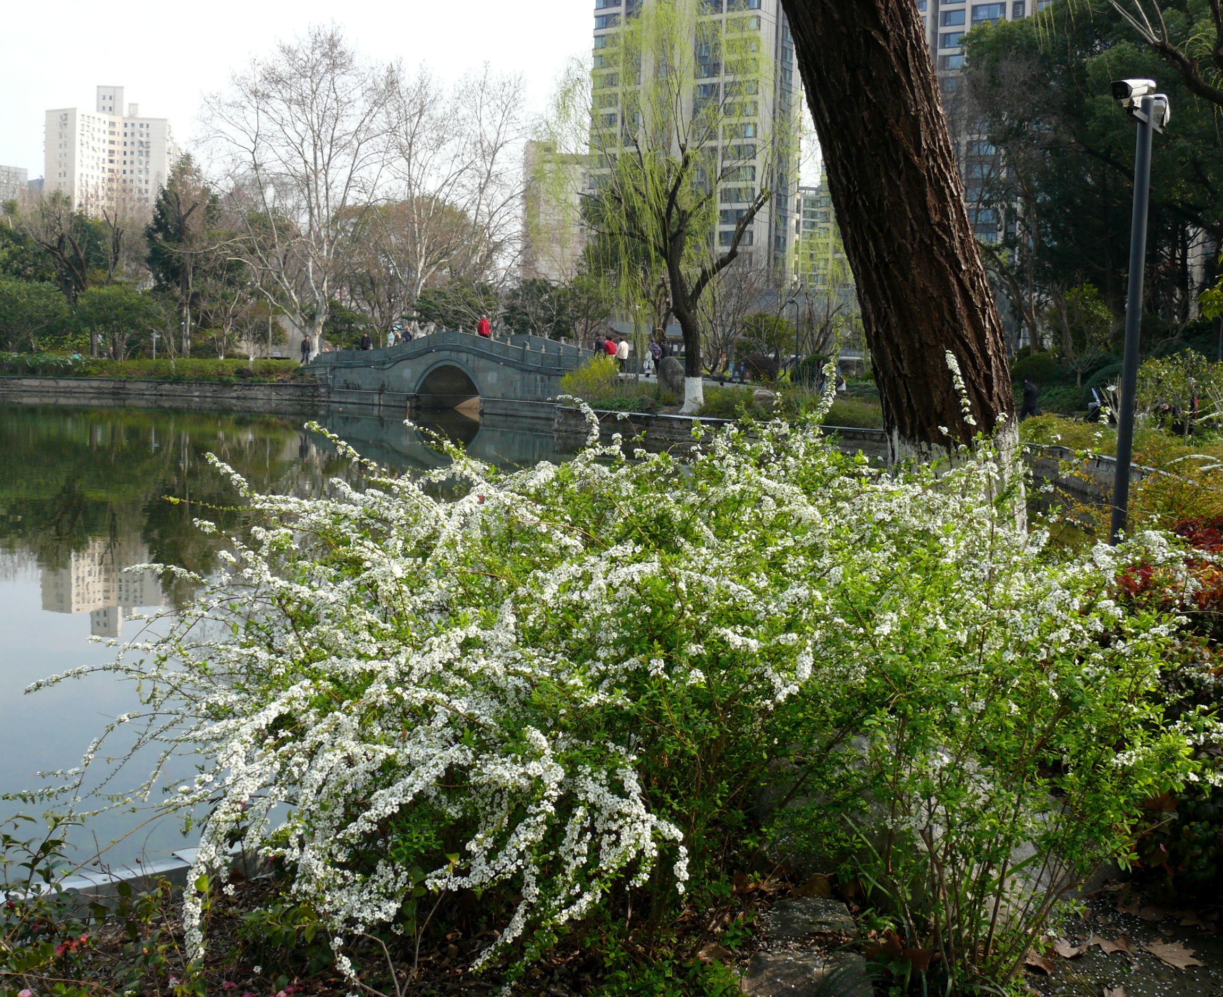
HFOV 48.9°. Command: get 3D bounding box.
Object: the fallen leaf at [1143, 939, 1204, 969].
[{"bbox_3d":[1.523,1.216,3.630,0.130,0.030,0.170,0,6,-20],"label":"fallen leaf"}]

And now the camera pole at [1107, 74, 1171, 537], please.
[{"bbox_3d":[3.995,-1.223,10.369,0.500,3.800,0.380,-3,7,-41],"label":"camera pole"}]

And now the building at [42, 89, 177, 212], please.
[{"bbox_3d":[-158.048,-85.057,422.550,35.000,84.000,25.000,4,5,17],"label":"building"}]

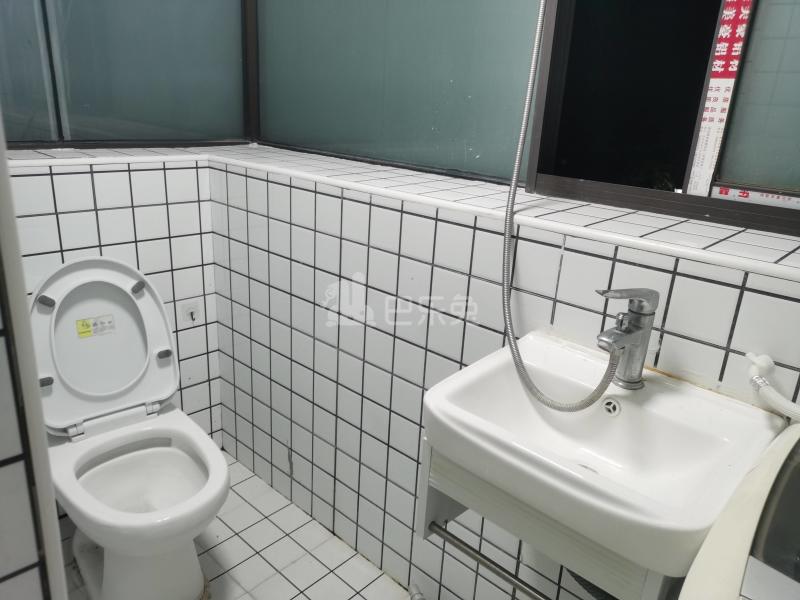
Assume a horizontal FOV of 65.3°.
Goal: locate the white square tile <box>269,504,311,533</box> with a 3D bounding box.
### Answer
[{"bbox_3d":[-0.333,0.665,1.889,0.097,0.010,0.097,20,27,39],"label":"white square tile"}]

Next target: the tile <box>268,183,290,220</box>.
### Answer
[{"bbox_3d":[-0.323,-0.265,1.693,0.097,0.097,0.010,19,25,39],"label":"tile"}]

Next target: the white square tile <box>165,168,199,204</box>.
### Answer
[{"bbox_3d":[-0.648,-0.339,1.857,0.098,0.098,0.010,-15,26,-42],"label":"white square tile"}]

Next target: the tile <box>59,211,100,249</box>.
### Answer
[{"bbox_3d":[-0.868,-0.188,1.685,0.097,0.097,0.010,-14,25,-41],"label":"tile"}]

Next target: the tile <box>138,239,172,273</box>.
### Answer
[{"bbox_3d":[-0.733,-0.132,1.856,0.097,0.097,0.010,-14,26,-41],"label":"tile"}]

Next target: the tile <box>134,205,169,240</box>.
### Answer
[{"bbox_3d":[-0.727,-0.227,1.823,0.097,0.097,0.010,-14,26,-41],"label":"tile"}]

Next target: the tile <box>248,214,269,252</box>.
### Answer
[{"bbox_3d":[-0.404,-0.199,1.796,0.097,0.097,0.010,19,25,39],"label":"tile"}]

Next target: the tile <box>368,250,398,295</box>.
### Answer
[{"bbox_3d":[-0.036,-0.068,1.479,0.097,0.097,0.010,19,25,39],"label":"tile"}]

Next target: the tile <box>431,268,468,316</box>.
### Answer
[{"bbox_3d":[0.110,-0.017,1.353,0.097,0.097,0.010,19,25,39],"label":"tile"}]

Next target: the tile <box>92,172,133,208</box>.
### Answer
[{"bbox_3d":[-0.792,-0.302,1.723,0.098,0.098,0.010,-15,26,-42],"label":"tile"}]

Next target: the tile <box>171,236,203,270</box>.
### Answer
[{"bbox_3d":[-0.660,-0.151,1.922,0.097,0.097,0.010,-14,26,-41],"label":"tile"}]

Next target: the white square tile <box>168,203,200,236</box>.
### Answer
[{"bbox_3d":[-0.650,-0.243,1.883,0.097,0.097,0.010,-14,25,-41],"label":"white square tile"}]

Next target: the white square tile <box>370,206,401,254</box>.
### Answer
[{"bbox_3d":[-0.030,-0.162,1.440,0.097,0.097,0.010,19,25,39],"label":"white square tile"}]

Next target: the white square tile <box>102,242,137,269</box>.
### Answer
[{"bbox_3d":[-0.803,-0.112,1.788,0.098,0.098,0.010,-15,26,-42],"label":"white square tile"}]

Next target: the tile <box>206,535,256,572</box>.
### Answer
[{"bbox_3d":[-0.470,0.711,1.751,0.097,0.010,0.097,20,27,39],"label":"tile"}]

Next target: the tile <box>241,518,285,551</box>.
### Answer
[{"bbox_3d":[-0.399,0.687,1.813,0.098,0.009,0.098,19,25,39],"label":"tile"}]

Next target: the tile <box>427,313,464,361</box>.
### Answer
[{"bbox_3d":[0.105,0.078,1.386,0.097,0.097,0.010,19,25,39],"label":"tile"}]

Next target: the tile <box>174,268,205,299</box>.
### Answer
[{"bbox_3d":[-0.664,-0.054,1.953,0.098,0.098,0.009,-14,26,-41],"label":"tile"}]

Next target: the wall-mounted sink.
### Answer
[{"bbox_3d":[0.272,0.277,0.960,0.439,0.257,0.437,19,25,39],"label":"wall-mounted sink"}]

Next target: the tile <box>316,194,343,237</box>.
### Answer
[{"bbox_3d":[-0.177,-0.214,1.567,0.097,0.097,0.010,19,25,39],"label":"tile"}]

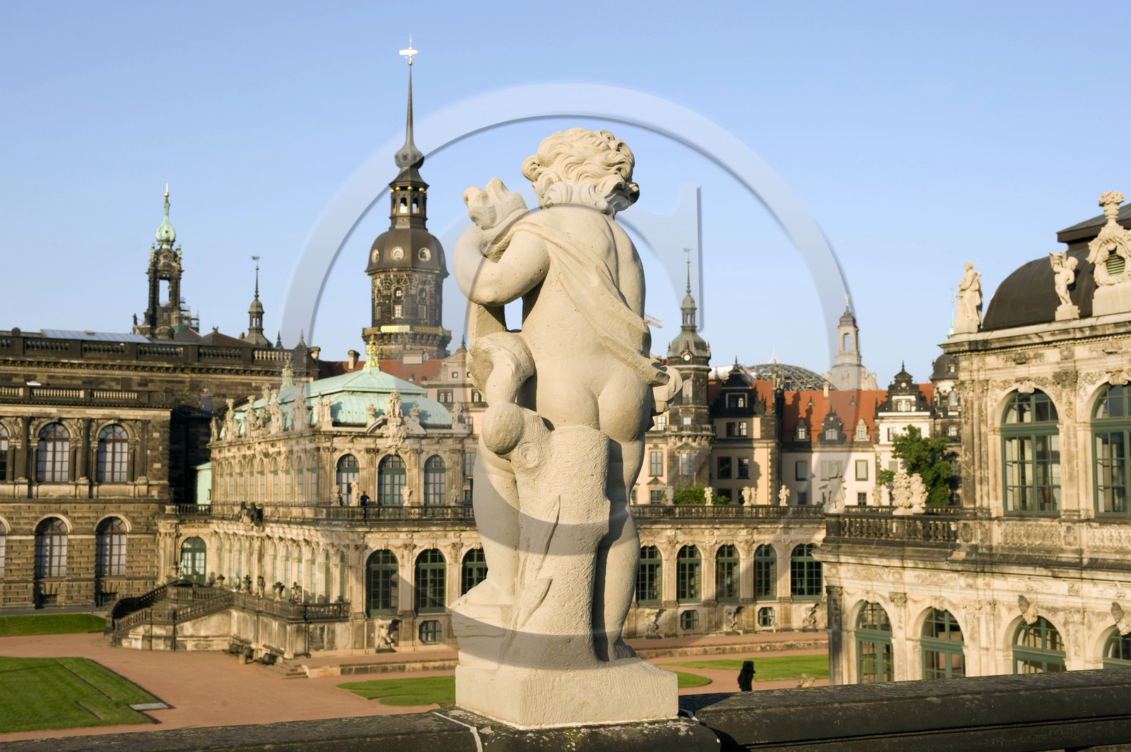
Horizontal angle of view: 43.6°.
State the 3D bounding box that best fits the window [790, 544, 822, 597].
[{"bbox_3d":[16.760,13.580,98.200,2.150,3.900,0.300,-1,-5,6],"label":"window"}]

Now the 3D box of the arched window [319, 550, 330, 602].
[{"bbox_3d":[-15.010,12.710,87.940,0.280,3.700,1.850,3,-6,-28],"label":"arched window"}]

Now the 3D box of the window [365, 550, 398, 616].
[{"bbox_3d":[-11.296,12.907,88.093,2.116,4.070,0.400,3,-6,-27],"label":"window"}]

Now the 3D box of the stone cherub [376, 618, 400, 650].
[{"bbox_3d":[-11.025,15.957,87.144,1.300,2.021,0.700,3,-6,-29],"label":"stone cherub"}]

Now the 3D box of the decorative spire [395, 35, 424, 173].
[{"bbox_3d":[-30.534,-53.303,277.705,5.882,26.783,5.882,-1,-5,8],"label":"decorative spire"}]

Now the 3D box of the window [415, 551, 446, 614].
[{"bbox_3d":[-8.439,13.036,89.562,2.116,4.070,0.400,3,-6,-27],"label":"window"}]

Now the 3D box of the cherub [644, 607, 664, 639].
[{"bbox_3d":[6.027,16.928,96.746,1.300,2.124,0.700,3,-6,-29],"label":"cherub"}]

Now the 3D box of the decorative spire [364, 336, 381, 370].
[{"bbox_3d":[-12.900,-1.540,94.470,1.000,2.250,1.000,3,-6,-28],"label":"decorative spire"}]

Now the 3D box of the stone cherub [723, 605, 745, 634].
[{"bbox_3d":[11.889,17.255,100.048,1.300,2.072,0.700,3,-6,-29],"label":"stone cherub"}]

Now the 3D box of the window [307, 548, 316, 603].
[{"bbox_3d":[-16.370,12.930,91.030,0.300,3.800,1.850,3,-6,-28],"label":"window"}]

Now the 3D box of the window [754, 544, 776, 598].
[{"bbox_3d":[14.419,14.064,101.315,2.116,4.070,0.400,3,-6,-27],"label":"window"}]

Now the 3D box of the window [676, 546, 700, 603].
[{"bbox_3d":[8.590,13.879,99.040,2.139,4.105,0.420,3,-6,-29],"label":"window"}]

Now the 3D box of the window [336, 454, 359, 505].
[{"bbox_3d":[-14.515,6.888,93.711,1.556,3.385,0.400,3,-6,-27],"label":"window"}]

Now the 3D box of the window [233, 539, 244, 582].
[{"bbox_3d":[-24.760,14.180,107.180,0.300,3.800,1.900,3,-6,-28],"label":"window"}]

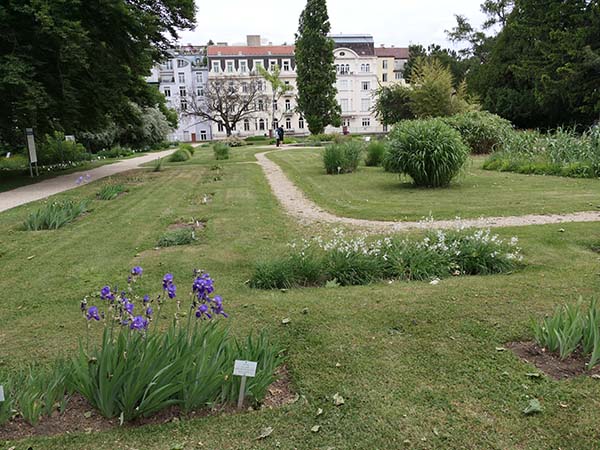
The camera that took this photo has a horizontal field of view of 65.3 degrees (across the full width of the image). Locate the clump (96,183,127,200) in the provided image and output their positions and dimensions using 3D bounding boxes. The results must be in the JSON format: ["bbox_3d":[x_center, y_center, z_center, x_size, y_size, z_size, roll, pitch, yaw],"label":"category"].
[{"bbox_3d":[-4.470,-0.824,11.190,0.500,0.320,0.950,-2,12,0],"label":"clump"}]

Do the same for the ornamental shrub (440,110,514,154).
[{"bbox_3d":[8.999,-4.717,23.789,3.700,2.100,3.100,-2,12,0],"label":"ornamental shrub"}]

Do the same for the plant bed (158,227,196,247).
[{"bbox_3d":[-1.756,0.152,6.760,0.500,0.170,0.580,-2,12,0],"label":"plant bed"}]

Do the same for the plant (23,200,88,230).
[{"bbox_3d":[-4.285,-0.246,8.247,0.650,0.370,1.350,-2,12,0],"label":"plant"}]

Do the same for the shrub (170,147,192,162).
[{"bbox_3d":[-6.224,-3.700,24.422,1.100,0.680,1.050,-2,12,0],"label":"shrub"}]

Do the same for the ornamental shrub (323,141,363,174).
[{"bbox_3d":[1.440,-2.331,15.865,1.350,1.050,1.100,-2,12,0],"label":"ornamental shrub"}]

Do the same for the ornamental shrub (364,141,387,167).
[{"bbox_3d":[2.909,-2.771,18.029,0.900,0.950,0.900,-2,12,0],"label":"ornamental shrub"}]

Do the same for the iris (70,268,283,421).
[{"bbox_3d":[-0.698,0.607,2.705,1.100,0.750,0.520,-2,12,0],"label":"iris"}]

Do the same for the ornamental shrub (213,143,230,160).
[{"bbox_3d":[-4.073,-3.838,24.304,0.950,0.880,0.900,-2,12,0],"label":"ornamental shrub"}]

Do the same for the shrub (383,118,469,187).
[{"bbox_3d":[3.247,-1.862,11.888,2.100,1.650,2.000,-2,12,0],"label":"shrub"}]

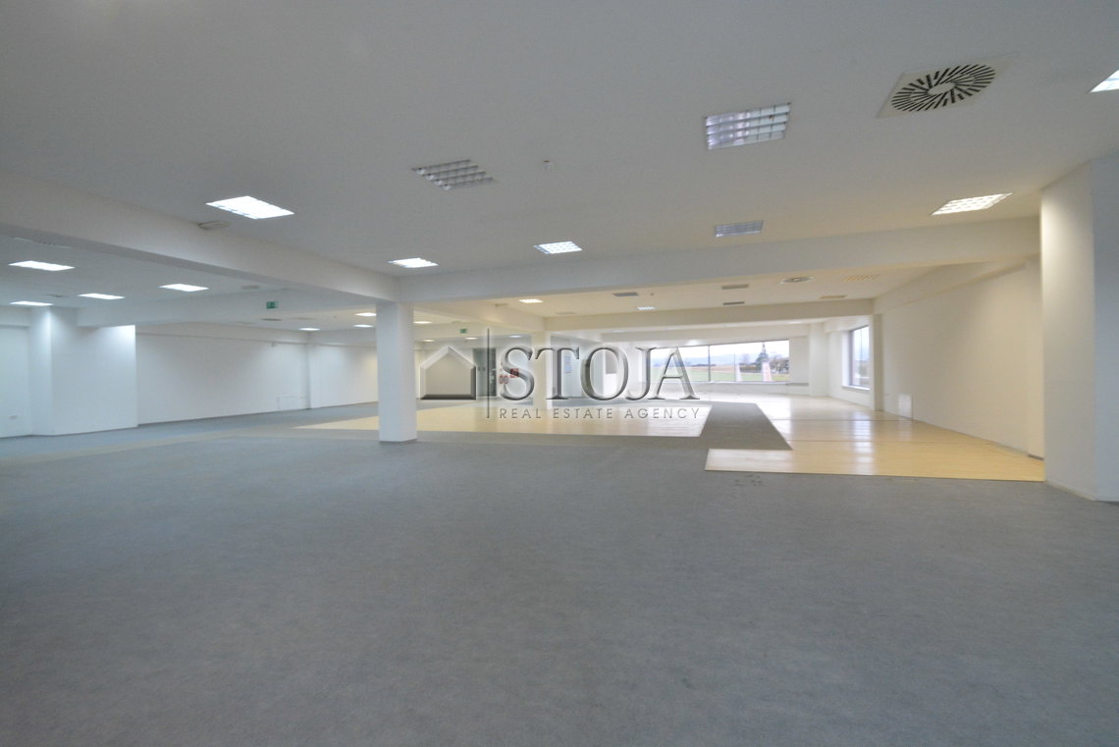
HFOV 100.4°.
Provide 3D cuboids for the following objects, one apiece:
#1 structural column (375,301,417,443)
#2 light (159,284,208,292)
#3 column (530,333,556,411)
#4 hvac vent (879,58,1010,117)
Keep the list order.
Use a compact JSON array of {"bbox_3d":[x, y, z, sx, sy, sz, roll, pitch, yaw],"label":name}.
[{"bbox_3d":[-3.468,-0.020,9.975,0.550,2.880,0.530,-1,1,19],"label":"structural column"},{"bbox_3d":[-8.110,-1.860,10.095,0.600,0.060,0.600,-1,1,19],"label":"light"},{"bbox_3d":[-0.661,-0.154,17.287,0.528,2.818,0.547,-1,1,19],"label":"column"},{"bbox_3d":[2.700,-2.030,3.317,0.600,0.050,0.600,-1,1,19],"label":"hvac vent"}]

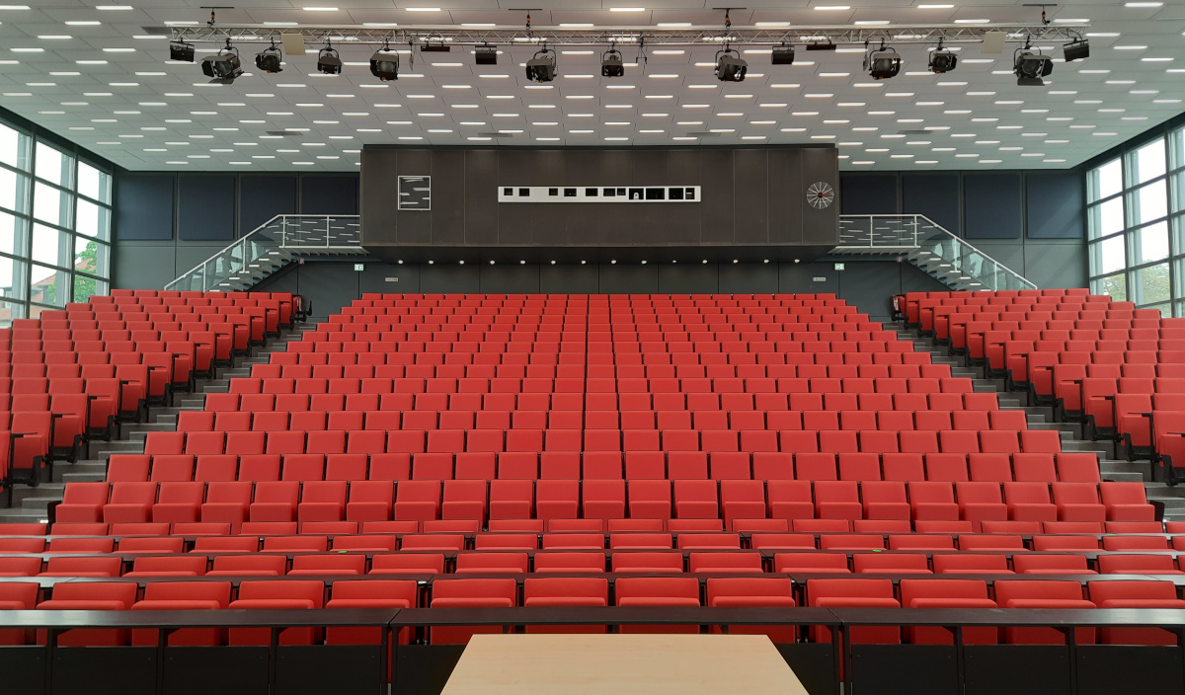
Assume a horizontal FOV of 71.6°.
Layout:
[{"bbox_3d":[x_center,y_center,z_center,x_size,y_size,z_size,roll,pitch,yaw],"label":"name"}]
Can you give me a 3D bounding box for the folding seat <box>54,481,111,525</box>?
[{"bbox_3d":[-6.203,2.003,9.962,0.525,0.700,0.330,0,-4,-4],"label":"folding seat"}]

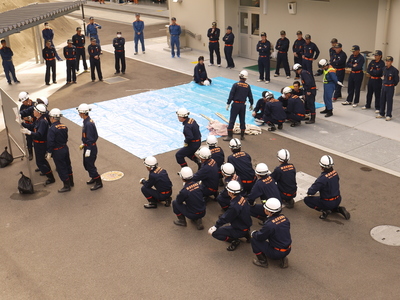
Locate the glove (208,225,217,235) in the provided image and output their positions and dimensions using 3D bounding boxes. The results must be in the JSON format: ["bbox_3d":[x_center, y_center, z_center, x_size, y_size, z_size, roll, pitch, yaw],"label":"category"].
[{"bbox_3d":[0.209,1.304,8.684,0.120,0.150,0.100,-14,24,-28],"label":"glove"}]

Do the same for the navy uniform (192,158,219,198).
[{"bbox_3d":[0.120,0.539,10.639,0.630,0.860,0.490,6,23,20],"label":"navy uniform"}]

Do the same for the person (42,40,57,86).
[{"bbox_3d":[-5.828,-3.409,20.611,0.520,1.690,0.340,-11,22,-23],"label":"person"}]

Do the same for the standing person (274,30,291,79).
[{"bbox_3d":[3.070,-3.557,19.691,0.560,1.730,0.400,10,24,29],"label":"standing person"}]

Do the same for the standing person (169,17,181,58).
[{"bbox_3d":[-1.138,-5.066,24.000,0.500,1.770,0.360,-4,21,-5],"label":"standing person"}]

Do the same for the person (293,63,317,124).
[{"bbox_3d":[2.828,-1.529,14.384,0.620,1.670,0.500,-2,21,1],"label":"person"}]

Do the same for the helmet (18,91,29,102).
[{"bbox_3d":[-4.176,-1.267,12.591,0.290,0.190,0.250,-30,30,-18],"label":"helmet"}]

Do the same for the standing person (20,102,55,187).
[{"bbox_3d":[-3.524,-0.119,11.525,0.720,1.720,0.550,-4,21,-4],"label":"standing person"}]

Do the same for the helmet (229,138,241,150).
[{"bbox_3d":[0.666,-0.113,10.200,0.225,0.170,0.280,-10,22,-19],"label":"helmet"}]

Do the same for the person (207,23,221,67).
[{"bbox_3d":[0.552,-4.315,21.738,0.560,1.760,0.380,-2,21,3],"label":"person"}]

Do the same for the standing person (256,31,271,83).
[{"bbox_3d":[2.265,-3.263,18.750,0.500,1.760,0.380,7,23,23],"label":"standing person"}]

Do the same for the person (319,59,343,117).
[{"bbox_3d":[3.696,-1.807,15.283,0.620,1.620,0.550,-10,22,-18],"label":"person"}]

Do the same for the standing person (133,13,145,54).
[{"bbox_3d":[-2.787,-5.280,24.088,0.550,1.760,0.360,-5,21,-7],"label":"standing person"}]

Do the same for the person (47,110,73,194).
[{"bbox_3d":[-2.904,-0.046,11.205,0.400,1.750,0.520,14,26,35],"label":"person"}]

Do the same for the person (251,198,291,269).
[{"bbox_3d":[1.107,1.241,8.398,0.580,1.130,0.740,-20,27,-40],"label":"person"}]

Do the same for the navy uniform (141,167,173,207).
[{"bbox_3d":[-0.835,0.697,10.408,0.600,0.800,0.470,7,23,23],"label":"navy uniform"}]

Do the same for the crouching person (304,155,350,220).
[{"bbox_3d":[2.274,0.669,9.478,0.820,1.140,0.600,10,24,31],"label":"crouching person"}]

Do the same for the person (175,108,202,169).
[{"bbox_3d":[-0.262,-0.218,11.582,0.620,1.430,0.500,6,22,21],"label":"person"}]

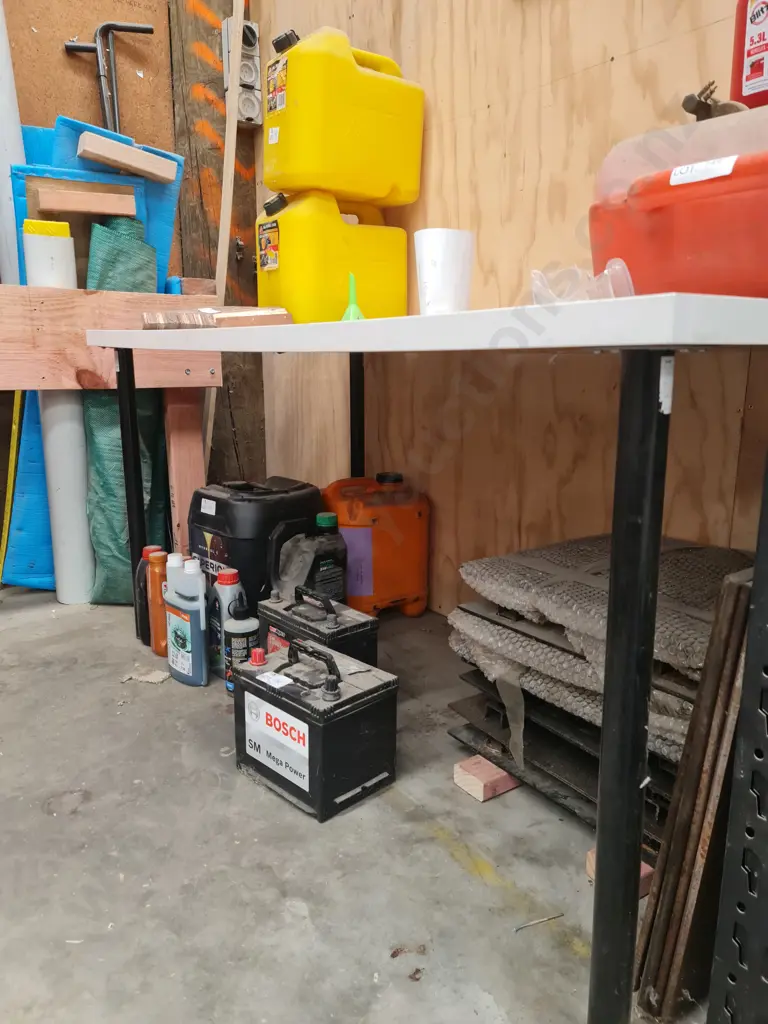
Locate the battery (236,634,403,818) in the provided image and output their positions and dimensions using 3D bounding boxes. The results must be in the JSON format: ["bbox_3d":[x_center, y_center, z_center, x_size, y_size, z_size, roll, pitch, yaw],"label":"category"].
[{"bbox_3d":[-0.118,0.342,1.262,0.227,0.232,0.170,12,17,43],"label":"battery"}]

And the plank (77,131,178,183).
[{"bbox_3d":[-0.718,-0.993,2.080,0.254,0.049,0.060,3,8,-36],"label":"plank"}]

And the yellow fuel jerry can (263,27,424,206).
[{"bbox_3d":[-0.097,-0.934,1.808,0.295,0.330,0.260,-6,14,-35],"label":"yellow fuel jerry can"}]

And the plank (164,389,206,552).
[{"bbox_3d":[-0.591,-0.107,2.199,0.094,0.700,0.045,-9,15,-34],"label":"plank"}]

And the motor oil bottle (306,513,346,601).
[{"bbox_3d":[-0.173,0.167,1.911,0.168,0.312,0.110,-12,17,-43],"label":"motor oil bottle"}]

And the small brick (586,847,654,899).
[{"bbox_3d":[0.347,0.484,1.020,0.110,0.035,0.072,-7,14,-29],"label":"small brick"}]

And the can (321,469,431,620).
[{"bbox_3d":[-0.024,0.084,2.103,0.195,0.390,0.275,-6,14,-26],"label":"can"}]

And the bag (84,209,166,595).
[{"bbox_3d":[-0.735,-0.263,2.094,0.190,1.050,0.150,-5,17,-35],"label":"bag"}]

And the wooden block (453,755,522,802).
[{"bbox_3d":[0.185,0.436,1.239,0.110,0.035,0.071,-8,15,-30],"label":"wooden block"}]

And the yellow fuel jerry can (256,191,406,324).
[{"bbox_3d":[-0.133,-0.629,1.897,0.295,0.330,0.260,-9,16,-35],"label":"yellow fuel jerry can"}]

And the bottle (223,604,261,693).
[{"bbox_3d":[-0.302,0.287,1.558,0.074,0.193,0.074,0,13,0],"label":"bottle"}]

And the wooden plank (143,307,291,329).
[{"bbox_3d":[-0.337,-0.373,1.431,0.142,0.036,0.387,-9,15,-34],"label":"wooden plank"}]

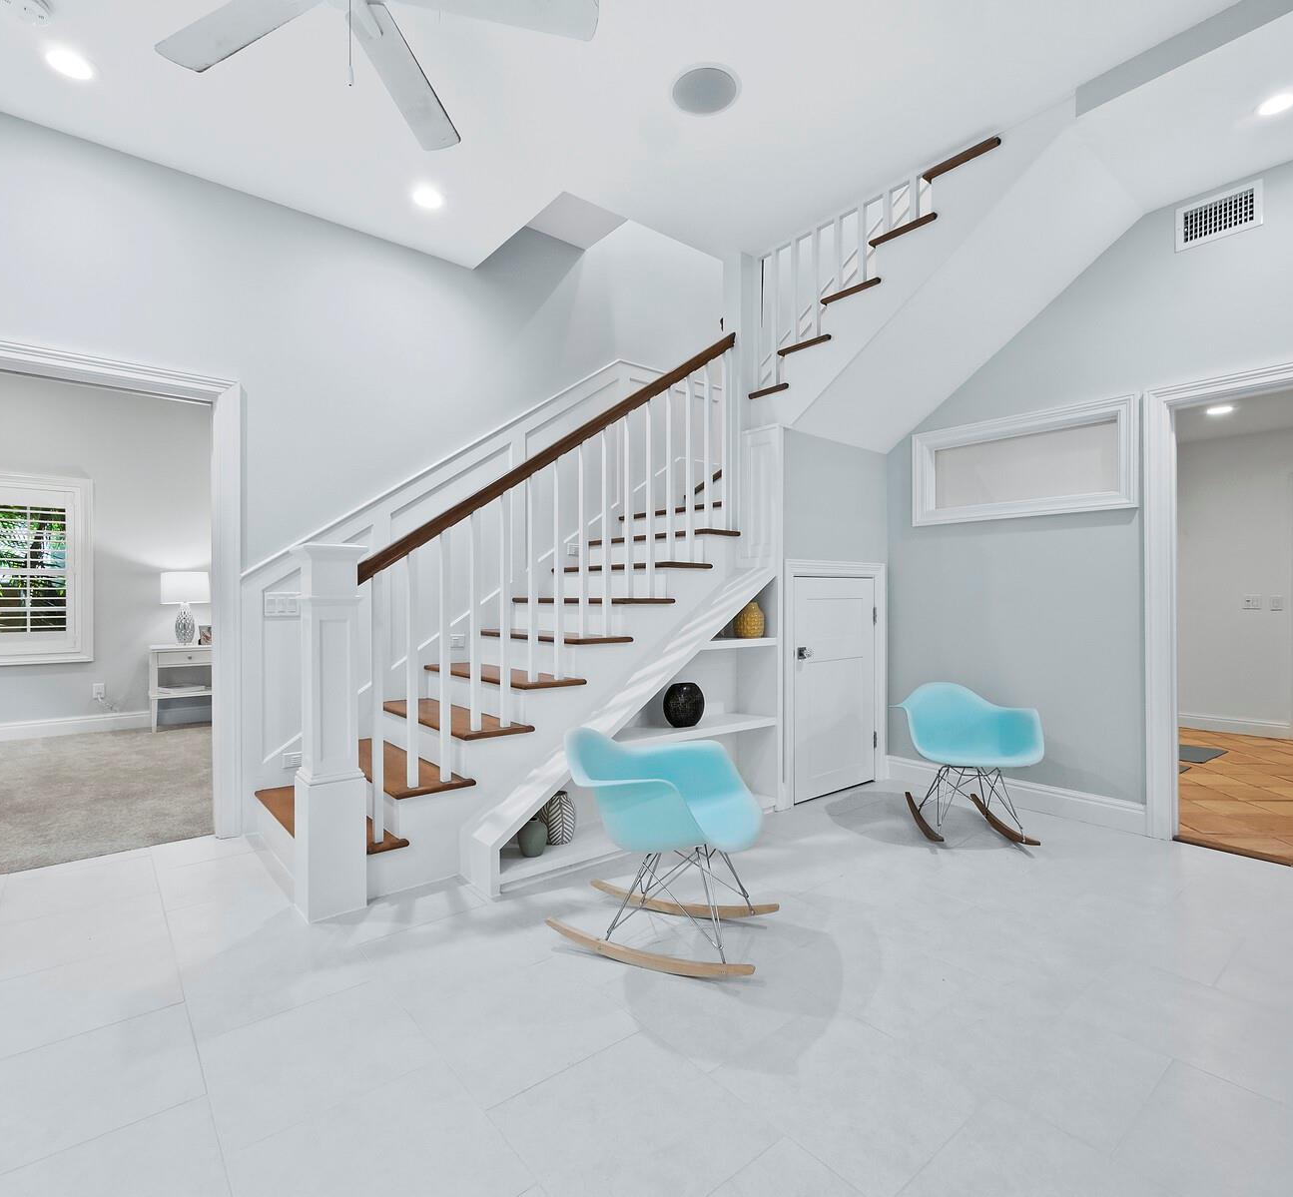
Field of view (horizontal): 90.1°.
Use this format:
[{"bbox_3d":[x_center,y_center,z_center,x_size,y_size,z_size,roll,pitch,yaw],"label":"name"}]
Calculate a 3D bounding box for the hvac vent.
[{"bbox_3d":[2.590,-1.729,2.928,0.030,0.203,0.299,0,0,-40],"label":"hvac vent"}]

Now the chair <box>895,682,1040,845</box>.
[{"bbox_3d":[1.539,0.795,3.169,0.630,0.690,0.680,0,0,4],"label":"chair"}]

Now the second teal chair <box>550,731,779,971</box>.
[{"bbox_3d":[0.068,0.795,2.149,0.680,0.690,0.630,0,0,21],"label":"second teal chair"}]

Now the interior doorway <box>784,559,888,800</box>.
[{"bbox_3d":[1.102,0.465,3.797,1.020,1.351,0.100,0,0,-40],"label":"interior doorway"}]

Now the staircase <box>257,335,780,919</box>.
[{"bbox_3d":[-0.655,-0.196,3.375,2.314,2.671,1.311,0,0,-40],"label":"staircase"}]

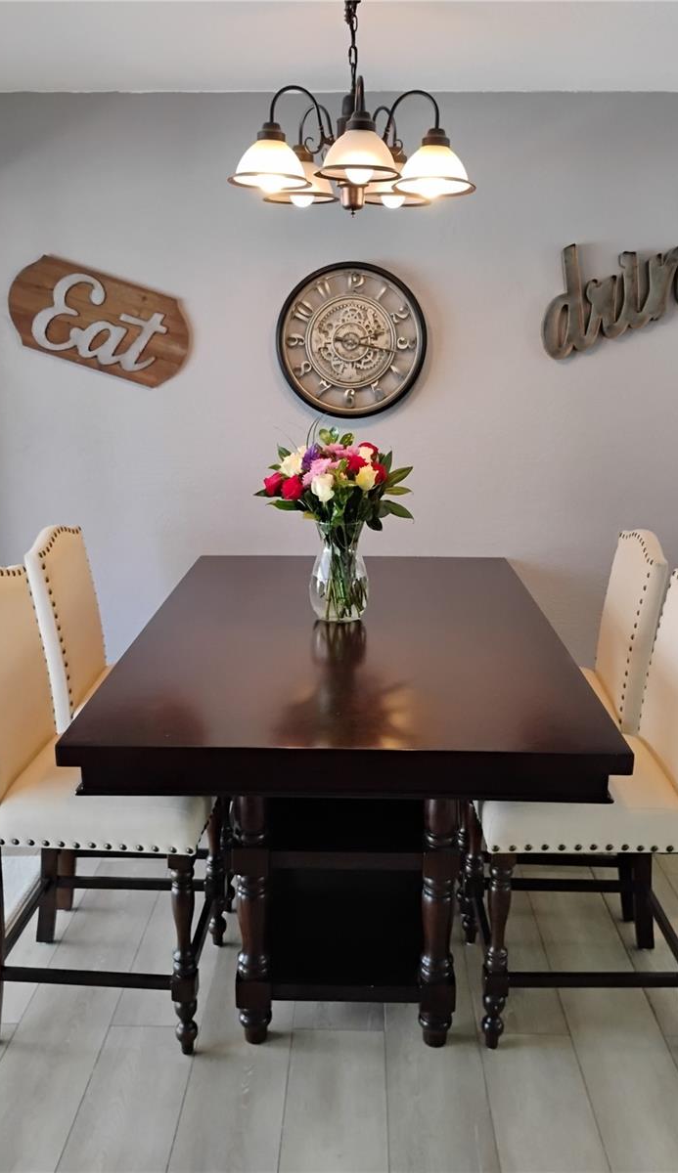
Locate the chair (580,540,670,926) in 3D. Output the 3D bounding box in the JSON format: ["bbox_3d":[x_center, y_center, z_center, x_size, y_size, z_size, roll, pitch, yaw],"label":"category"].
[{"bbox_3d":[0.608,0.375,2.881,0.570,1.140,0.470,1,14,1],"label":"chair"}]

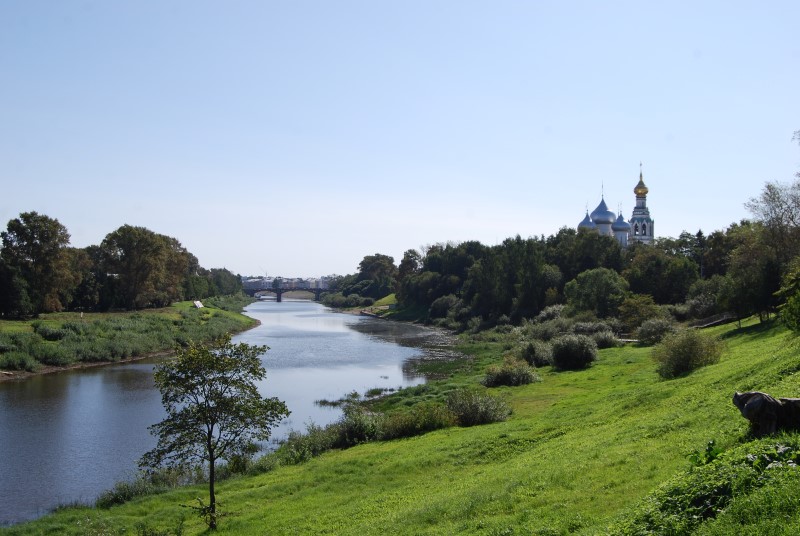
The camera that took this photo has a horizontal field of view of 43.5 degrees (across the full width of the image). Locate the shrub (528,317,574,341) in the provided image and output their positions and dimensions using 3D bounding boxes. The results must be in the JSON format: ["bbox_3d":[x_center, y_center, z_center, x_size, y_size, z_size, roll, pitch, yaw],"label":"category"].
[{"bbox_3d":[24.658,9.847,163.000,7.490,3.910,6.300,0,-1,0],"label":"shrub"}]

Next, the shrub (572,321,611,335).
[{"bbox_3d":[32.506,10.354,170.000,6.450,2.890,5.000,0,-1,0],"label":"shrub"}]

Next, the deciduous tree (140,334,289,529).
[{"bbox_3d":[-7.224,6.367,39.000,5.760,7.550,5.500,0,-1,0],"label":"deciduous tree"}]

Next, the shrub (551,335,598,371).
[{"bbox_3d":[19.056,9.281,110.000,5.050,3.950,4.800,0,-1,0],"label":"shrub"}]

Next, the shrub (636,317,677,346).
[{"bbox_3d":[34.320,8.496,134.000,5.350,4.010,5.000,0,-1,0],"label":"shrub"}]

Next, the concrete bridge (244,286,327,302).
[{"bbox_3d":[-100.200,24.039,900.000,79.080,13.930,15.000,0,-1,-6],"label":"concrete bridge"}]

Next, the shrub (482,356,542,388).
[{"bbox_3d":[10.911,10.128,98.000,5.680,2.940,5.000,0,-1,0],"label":"shrub"}]

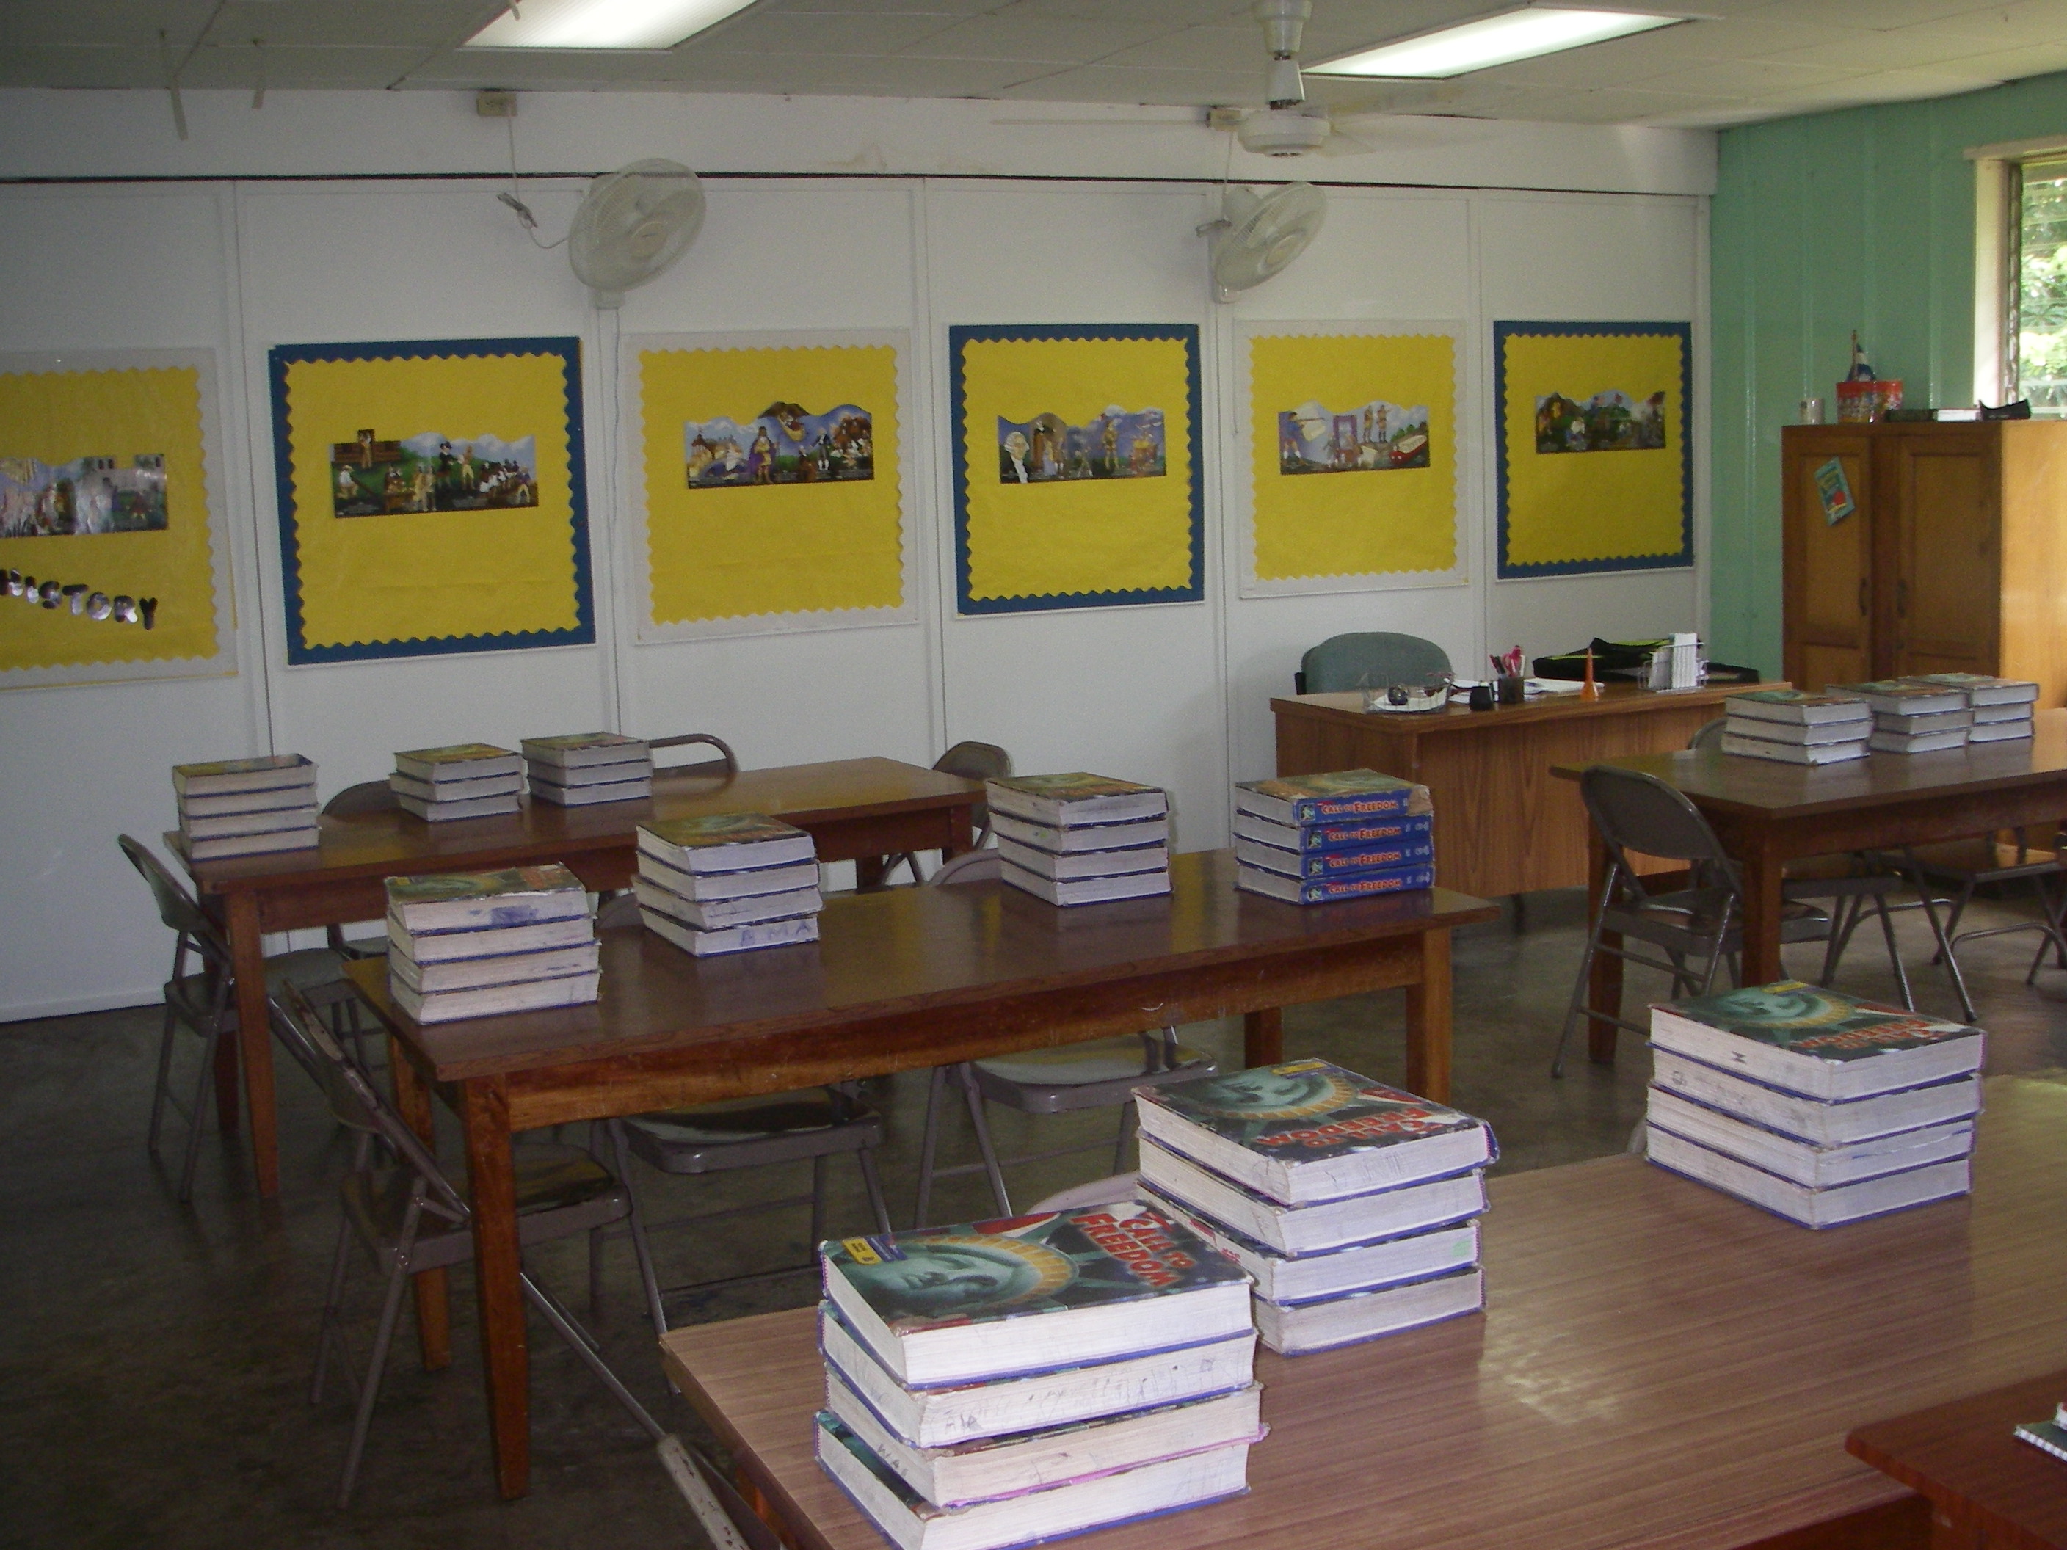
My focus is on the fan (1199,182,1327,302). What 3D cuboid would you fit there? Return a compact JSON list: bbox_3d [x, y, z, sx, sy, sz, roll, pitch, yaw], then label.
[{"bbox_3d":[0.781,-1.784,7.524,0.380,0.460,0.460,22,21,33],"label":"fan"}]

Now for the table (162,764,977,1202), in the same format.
[{"bbox_3d":[-1.068,0.448,5.441,1.822,0.727,0.690,-6,9,-27],"label":"table"}]

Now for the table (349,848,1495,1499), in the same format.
[{"bbox_3d":[-0.168,0.633,4.024,1.887,0.721,0.747,-6,9,-26],"label":"table"}]

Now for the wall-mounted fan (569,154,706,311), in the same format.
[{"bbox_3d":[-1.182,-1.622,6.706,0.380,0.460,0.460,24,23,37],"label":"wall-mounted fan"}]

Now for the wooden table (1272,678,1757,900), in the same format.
[{"bbox_3d":[1.548,0.114,6.984,1.453,0.760,0.700,-6,9,-25],"label":"wooden table"}]

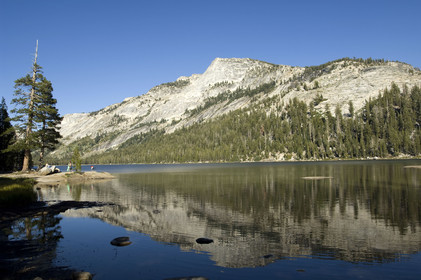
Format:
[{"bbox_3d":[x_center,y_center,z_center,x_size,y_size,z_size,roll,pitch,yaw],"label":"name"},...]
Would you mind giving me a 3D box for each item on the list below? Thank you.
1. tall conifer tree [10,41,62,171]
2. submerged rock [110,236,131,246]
[{"bbox_3d":[-21.896,-4.429,41.178,5.728,16.545,5.441,1,-4,-28],"label":"tall conifer tree"},{"bbox_3d":[-2.068,2.337,7.604,0.487,0.160,0.380,0,-4,-15],"label":"submerged rock"}]

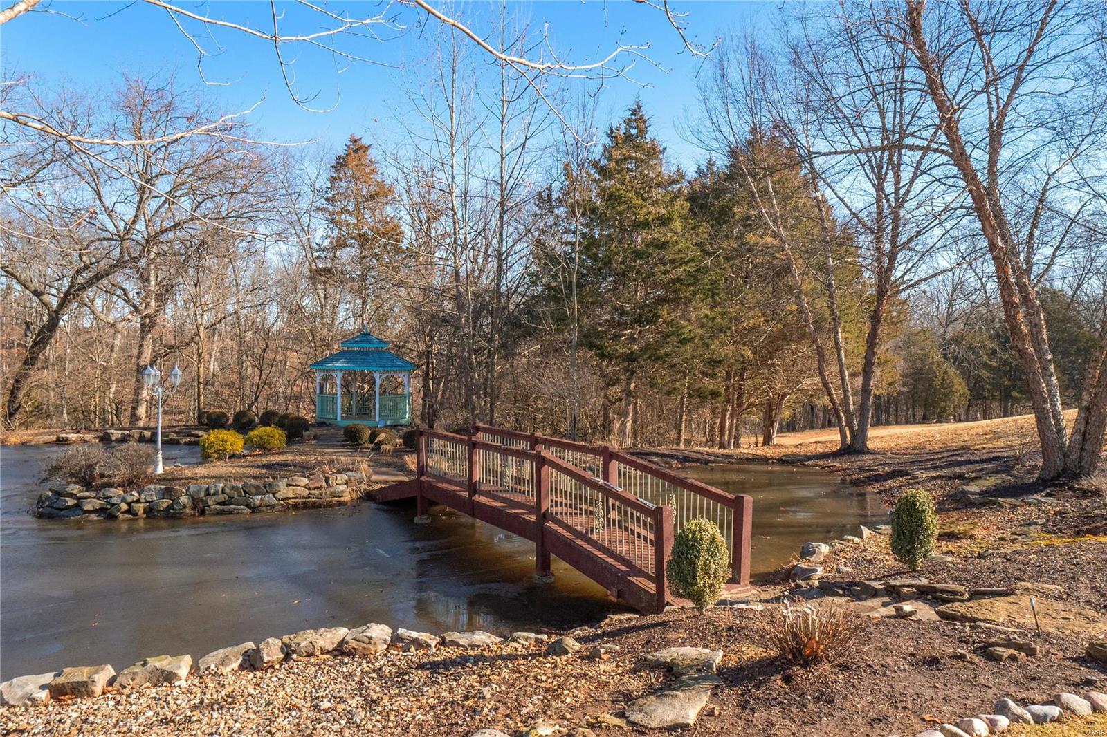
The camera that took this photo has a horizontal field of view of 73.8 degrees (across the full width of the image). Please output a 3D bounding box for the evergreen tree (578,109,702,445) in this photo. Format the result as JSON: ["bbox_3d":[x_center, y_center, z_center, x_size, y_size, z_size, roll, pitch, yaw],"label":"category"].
[{"bbox_3d":[2.692,-3.041,23.800,3.900,11.100,3.900,0,0,0],"label":"evergreen tree"}]

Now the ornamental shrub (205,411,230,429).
[{"bbox_3d":[-12.418,1.888,27.300,0.880,0.680,0.850,0,0,0],"label":"ornamental shrub"}]

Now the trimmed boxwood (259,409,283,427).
[{"bbox_3d":[-10.312,1.829,26.900,0.830,0.700,0.830,0,0,0],"label":"trimmed boxwood"}]

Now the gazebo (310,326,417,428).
[{"bbox_3d":[-7.703,0.262,29.800,4.050,3.780,4.050,0,0,-6],"label":"gazebo"}]

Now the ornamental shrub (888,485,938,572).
[{"bbox_3d":[4.541,2.028,9.300,0.600,1.030,0.600,0,0,0],"label":"ornamental shrub"}]

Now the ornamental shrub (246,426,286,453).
[{"bbox_3d":[-7.850,1.930,20.200,1.080,0.740,1.080,0,0,-22],"label":"ornamental shrub"}]

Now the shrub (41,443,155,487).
[{"bbox_3d":[-9.346,1.996,15.200,2.150,0.880,1.350,0,0,0],"label":"shrub"}]

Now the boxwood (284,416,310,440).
[{"bbox_3d":[-8.099,1.857,23.300,0.800,0.770,0.800,0,0,-18],"label":"boxwood"}]

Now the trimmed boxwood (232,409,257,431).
[{"bbox_3d":[-11.091,1.848,26.500,0.880,0.750,0.880,0,0,0],"label":"trimmed boxwood"}]

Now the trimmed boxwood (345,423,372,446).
[{"bbox_3d":[-5.643,1.910,21.300,0.800,0.650,0.800,0,0,0],"label":"trimmed boxwood"}]

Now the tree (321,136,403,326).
[{"bbox_3d":[-9.089,-4.431,35.000,3.800,13.200,3.800,0,0,-14],"label":"tree"}]

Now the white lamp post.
[{"bbox_3d":[-8.407,1.081,15.900,0.820,2.380,0.800,0,0,-30],"label":"white lamp post"}]

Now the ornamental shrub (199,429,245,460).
[{"bbox_3d":[-8.272,1.898,18.400,1.100,0.780,1.080,0,0,-24],"label":"ornamental shrub"}]

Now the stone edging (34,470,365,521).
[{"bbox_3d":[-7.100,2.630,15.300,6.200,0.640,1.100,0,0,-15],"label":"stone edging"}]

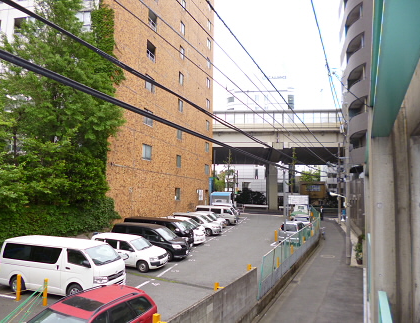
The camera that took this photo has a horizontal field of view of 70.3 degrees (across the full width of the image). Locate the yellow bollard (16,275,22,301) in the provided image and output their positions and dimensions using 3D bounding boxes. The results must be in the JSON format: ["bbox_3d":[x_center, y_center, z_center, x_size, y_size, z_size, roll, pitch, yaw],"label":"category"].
[{"bbox_3d":[-6.809,4.485,10.654,0.140,0.880,0.140,1,-7,0],"label":"yellow bollard"}]

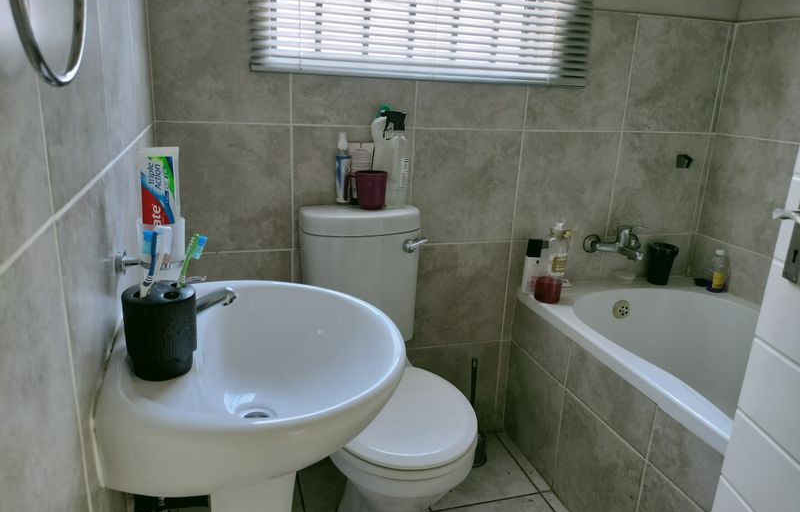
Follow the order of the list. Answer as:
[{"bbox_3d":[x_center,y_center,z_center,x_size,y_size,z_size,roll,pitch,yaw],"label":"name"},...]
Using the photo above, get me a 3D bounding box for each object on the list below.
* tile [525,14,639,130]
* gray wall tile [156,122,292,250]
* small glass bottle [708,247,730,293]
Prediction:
[{"bbox_3d":[0.541,-0.548,1.872,0.342,0.340,0.012,-3,17,-17],"label":"tile"},{"bbox_3d":[-0.459,-0.176,1.663,0.334,0.344,0.010,-3,18,-18],"label":"gray wall tile"},{"bbox_3d":[1.047,0.045,2.033,0.067,0.137,0.064,11,19,27],"label":"small glass bottle"}]

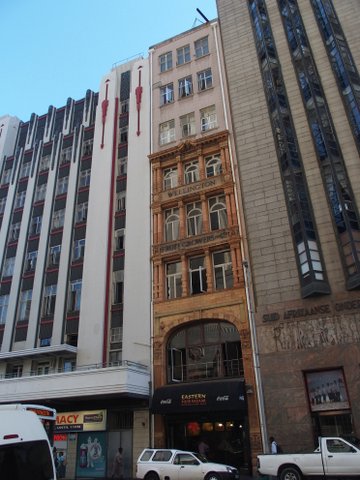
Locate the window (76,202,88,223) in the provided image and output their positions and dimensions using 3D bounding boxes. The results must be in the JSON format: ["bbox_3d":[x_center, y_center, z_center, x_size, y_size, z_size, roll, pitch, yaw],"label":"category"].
[{"bbox_3d":[-8.047,-2.484,32.326,1.200,1.740,0.160,-13,-28,20],"label":"window"}]

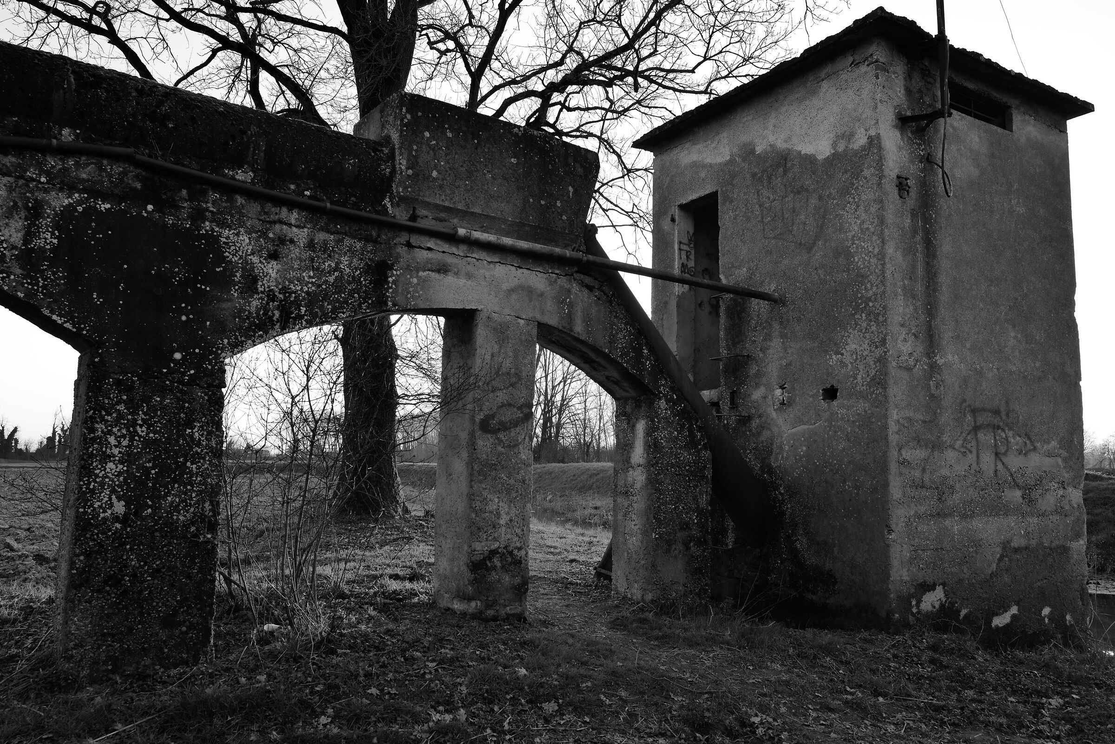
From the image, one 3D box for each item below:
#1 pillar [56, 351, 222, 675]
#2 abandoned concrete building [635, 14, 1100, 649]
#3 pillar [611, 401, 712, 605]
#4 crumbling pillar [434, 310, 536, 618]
[{"bbox_3d":[-2.625,0.839,5.483,0.770,1.900,0.560,6,-8,-36],"label":"pillar"},{"bbox_3d":[3.332,-0.250,9.817,3.506,5.336,3.702,5,-8,-31],"label":"abandoned concrete building"},{"bbox_3d":[0.981,1.173,8.125,0.735,1.830,0.535,6,-8,-36],"label":"pillar"},{"bbox_3d":[-0.582,0.745,7.004,0.550,2.340,0.540,6,-8,-36],"label":"crumbling pillar"}]

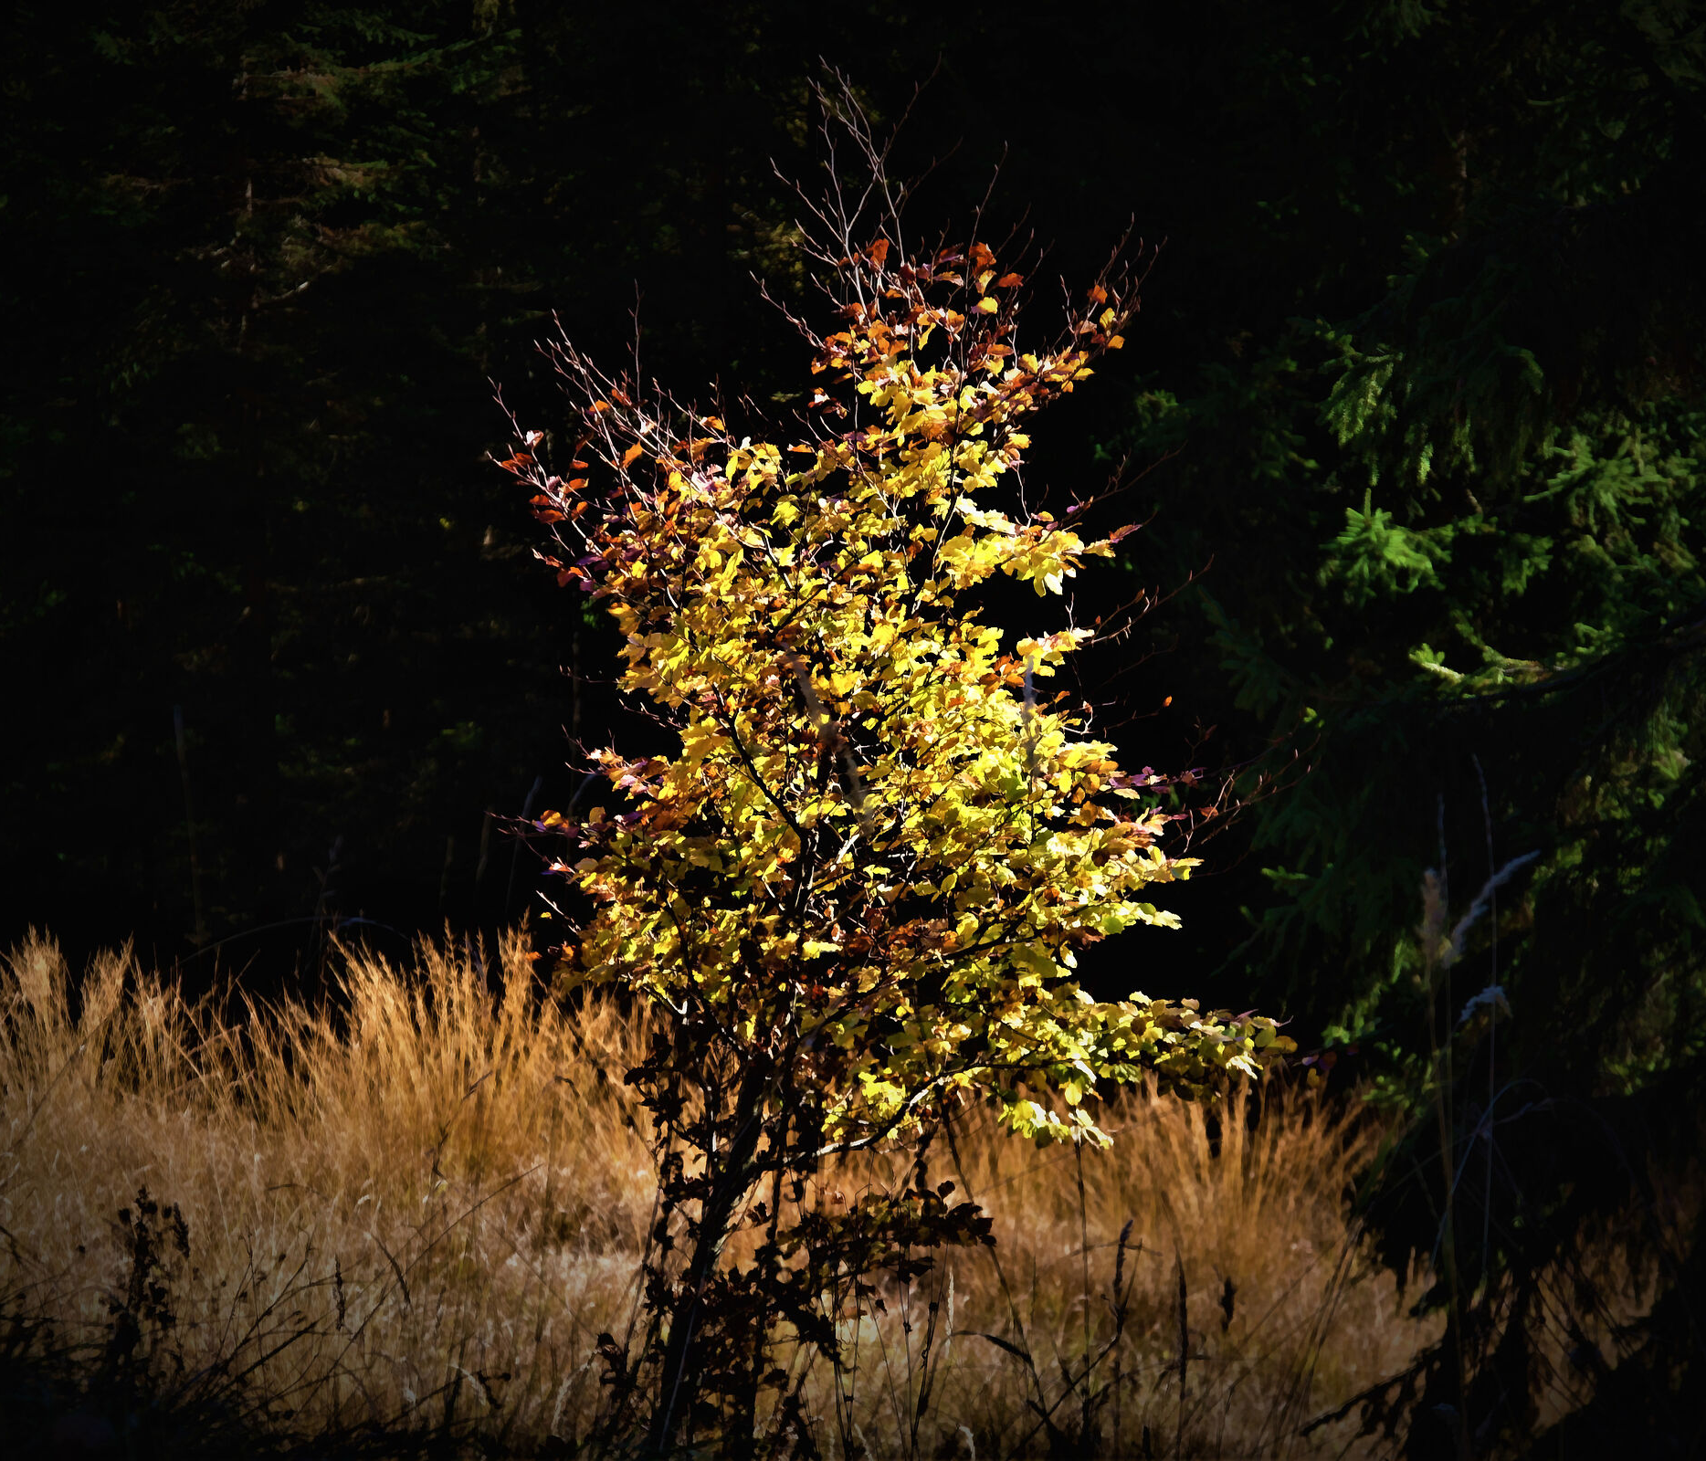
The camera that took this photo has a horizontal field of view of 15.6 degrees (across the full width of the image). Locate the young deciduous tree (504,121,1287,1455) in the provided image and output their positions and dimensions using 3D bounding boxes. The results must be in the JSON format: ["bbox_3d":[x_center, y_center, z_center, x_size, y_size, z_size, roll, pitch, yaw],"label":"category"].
[{"bbox_3d":[0.100,0.150,14.500,1.800,3.180,1.650,0,1,0],"label":"young deciduous tree"}]

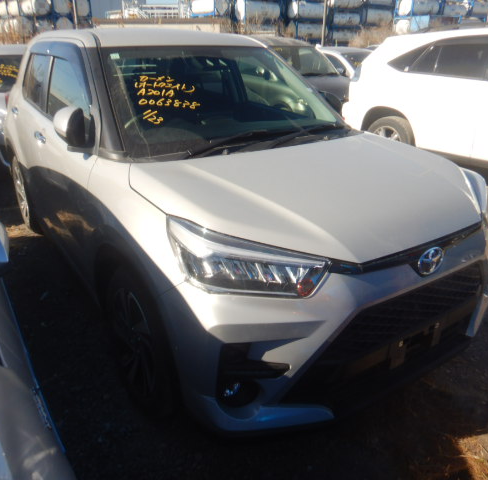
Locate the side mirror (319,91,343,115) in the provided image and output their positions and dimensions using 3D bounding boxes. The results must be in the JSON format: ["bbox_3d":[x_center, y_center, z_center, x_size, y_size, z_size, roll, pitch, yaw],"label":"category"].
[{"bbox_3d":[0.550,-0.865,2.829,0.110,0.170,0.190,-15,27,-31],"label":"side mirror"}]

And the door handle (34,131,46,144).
[{"bbox_3d":[-1.182,-0.597,2.568,0.050,0.045,0.180,-15,27,-31],"label":"door handle"}]

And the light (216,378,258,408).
[{"bbox_3d":[-0.021,0.504,1.470,0.120,0.085,0.060,-9,25,-20],"label":"light"}]

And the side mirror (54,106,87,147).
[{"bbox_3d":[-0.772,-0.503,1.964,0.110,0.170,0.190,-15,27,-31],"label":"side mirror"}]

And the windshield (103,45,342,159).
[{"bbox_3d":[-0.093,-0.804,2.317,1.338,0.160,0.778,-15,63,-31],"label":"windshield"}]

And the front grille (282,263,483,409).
[{"bbox_3d":[0.612,0.312,1.667,1.100,0.400,0.130,-15,27,-31],"label":"front grille"}]

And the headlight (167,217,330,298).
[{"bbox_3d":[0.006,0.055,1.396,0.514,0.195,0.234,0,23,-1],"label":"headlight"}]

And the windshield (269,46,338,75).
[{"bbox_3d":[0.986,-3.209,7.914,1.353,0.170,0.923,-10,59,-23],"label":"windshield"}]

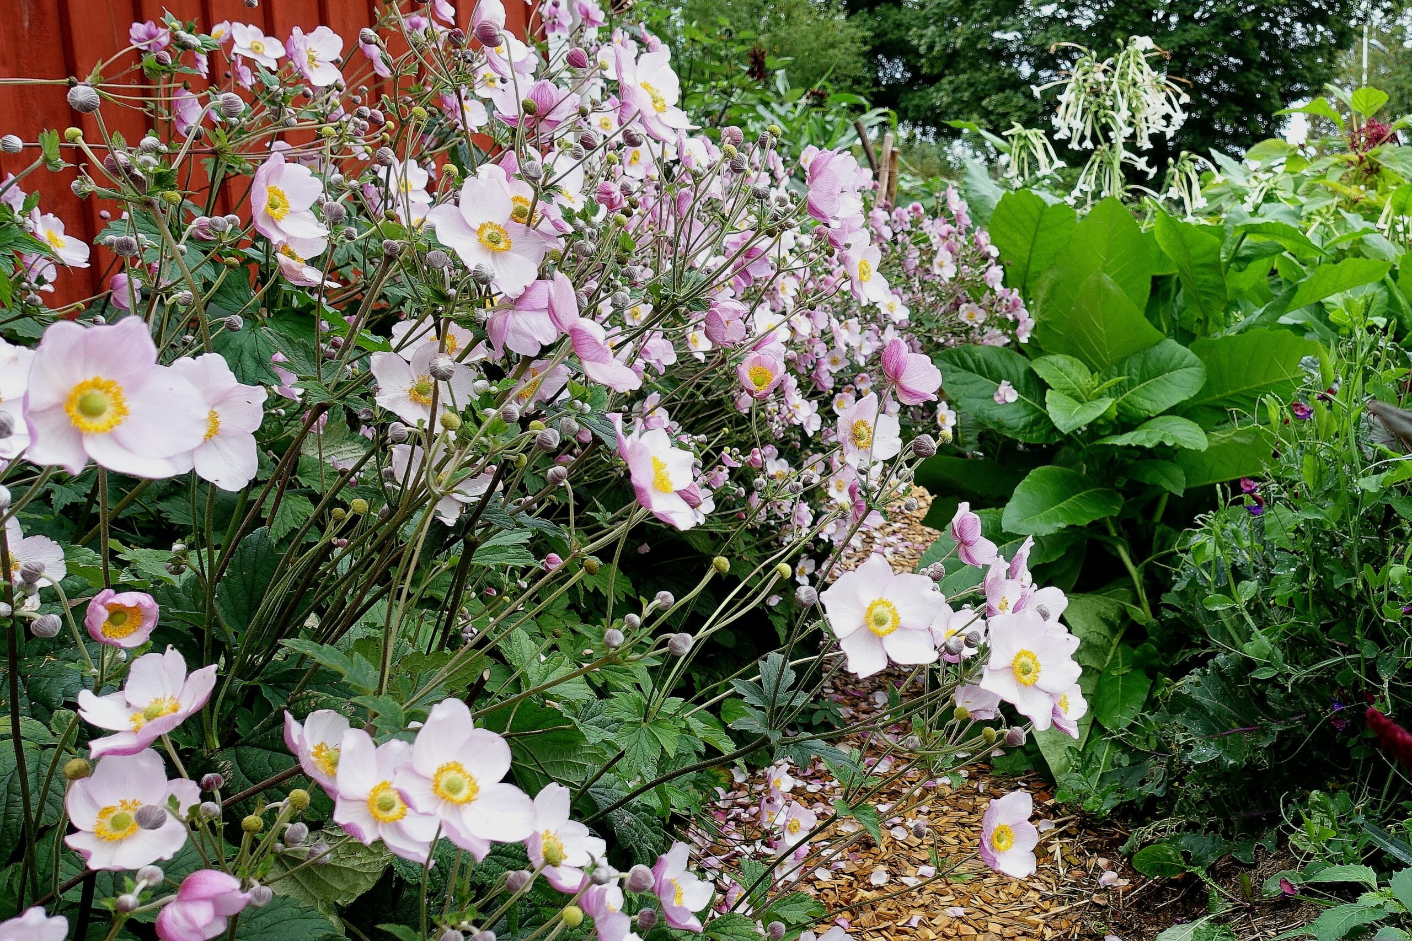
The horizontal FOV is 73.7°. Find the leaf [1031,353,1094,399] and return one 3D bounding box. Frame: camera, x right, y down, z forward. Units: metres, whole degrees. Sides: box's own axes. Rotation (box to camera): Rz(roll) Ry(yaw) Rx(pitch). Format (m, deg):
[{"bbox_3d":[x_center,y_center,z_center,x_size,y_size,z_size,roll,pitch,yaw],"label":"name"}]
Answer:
[{"bbox_3d":[0.742,-0.193,1.950,0.145,0.030,0.085,35,56,6],"label":"leaf"}]

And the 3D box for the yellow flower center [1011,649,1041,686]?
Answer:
[{"bbox_3d":[0.189,0.117,0.556,0.021,0.021,0.010,-2,-9,-3],"label":"yellow flower center"}]

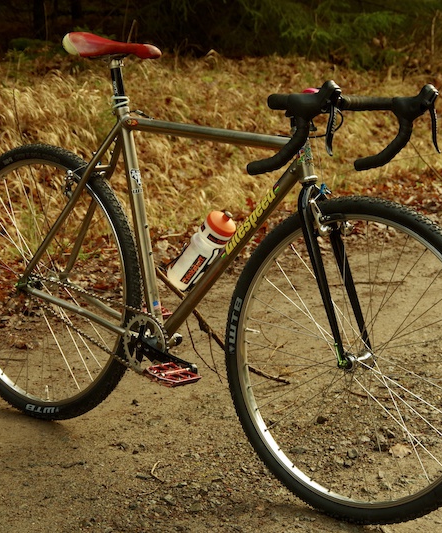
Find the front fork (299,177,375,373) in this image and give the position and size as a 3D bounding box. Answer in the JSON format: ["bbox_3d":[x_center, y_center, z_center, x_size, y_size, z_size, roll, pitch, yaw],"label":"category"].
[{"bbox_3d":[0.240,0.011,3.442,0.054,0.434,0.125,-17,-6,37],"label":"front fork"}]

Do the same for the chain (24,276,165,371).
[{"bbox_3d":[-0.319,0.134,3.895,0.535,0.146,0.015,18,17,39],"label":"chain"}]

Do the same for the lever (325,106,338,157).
[{"bbox_3d":[0.219,-0.270,3.173,0.030,0.110,0.020,-1,3,37],"label":"lever"}]

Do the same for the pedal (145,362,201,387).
[{"bbox_3d":[-0.106,0.241,3.595,0.097,0.020,0.100,20,18,39],"label":"pedal"}]

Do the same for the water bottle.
[{"bbox_3d":[-0.039,-0.041,3.685,0.074,0.236,0.074,-7,53,-48],"label":"water bottle"}]

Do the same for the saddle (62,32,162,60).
[{"bbox_3d":[-0.237,-0.519,3.807,0.282,0.055,0.138,12,13,41],"label":"saddle"}]

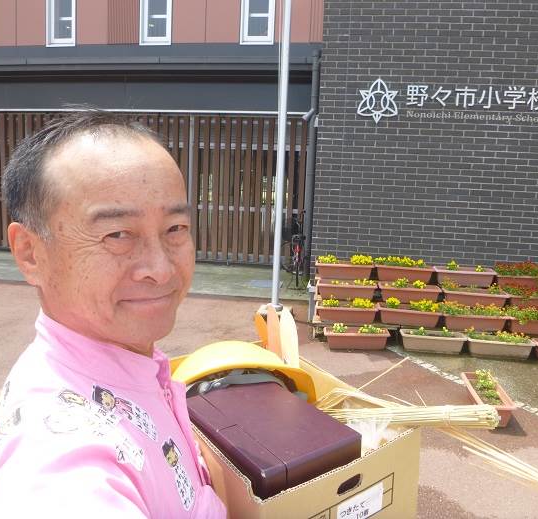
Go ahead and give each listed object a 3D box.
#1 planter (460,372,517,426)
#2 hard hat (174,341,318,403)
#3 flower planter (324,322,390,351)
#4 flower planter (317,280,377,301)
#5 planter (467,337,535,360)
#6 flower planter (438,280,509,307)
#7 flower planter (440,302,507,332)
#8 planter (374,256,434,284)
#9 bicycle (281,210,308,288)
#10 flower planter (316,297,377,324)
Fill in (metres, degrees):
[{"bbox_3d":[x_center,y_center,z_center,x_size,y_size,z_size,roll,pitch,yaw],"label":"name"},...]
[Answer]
[{"bbox_3d":[1.650,1.052,3.803,0.240,0.175,0.650,4,8,11],"label":"planter"},{"bbox_3d":[-0.053,0.222,0.970,0.280,0.220,0.150,-12,45,0],"label":"hard hat"},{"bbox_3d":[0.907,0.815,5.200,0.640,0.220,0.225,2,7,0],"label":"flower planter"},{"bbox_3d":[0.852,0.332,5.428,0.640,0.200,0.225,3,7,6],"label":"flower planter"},{"bbox_3d":[2.331,0.888,5.091,0.650,0.180,0.220,4,6,9],"label":"planter"},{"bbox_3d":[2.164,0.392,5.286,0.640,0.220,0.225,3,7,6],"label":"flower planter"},{"bbox_3d":[2.118,0.596,5.211,0.650,0.270,0.220,3,6,6],"label":"flower planter"},{"bbox_3d":[1.507,0.117,5.613,0.650,0.270,0.220,3,6,4],"label":"planter"},{"bbox_3d":[0.460,-0.187,8.800,0.550,1.130,1.680,2,8,2],"label":"bicycle"},{"bbox_3d":[0.840,0.563,5.379,0.650,0.175,0.240,3,8,9],"label":"flower planter"}]

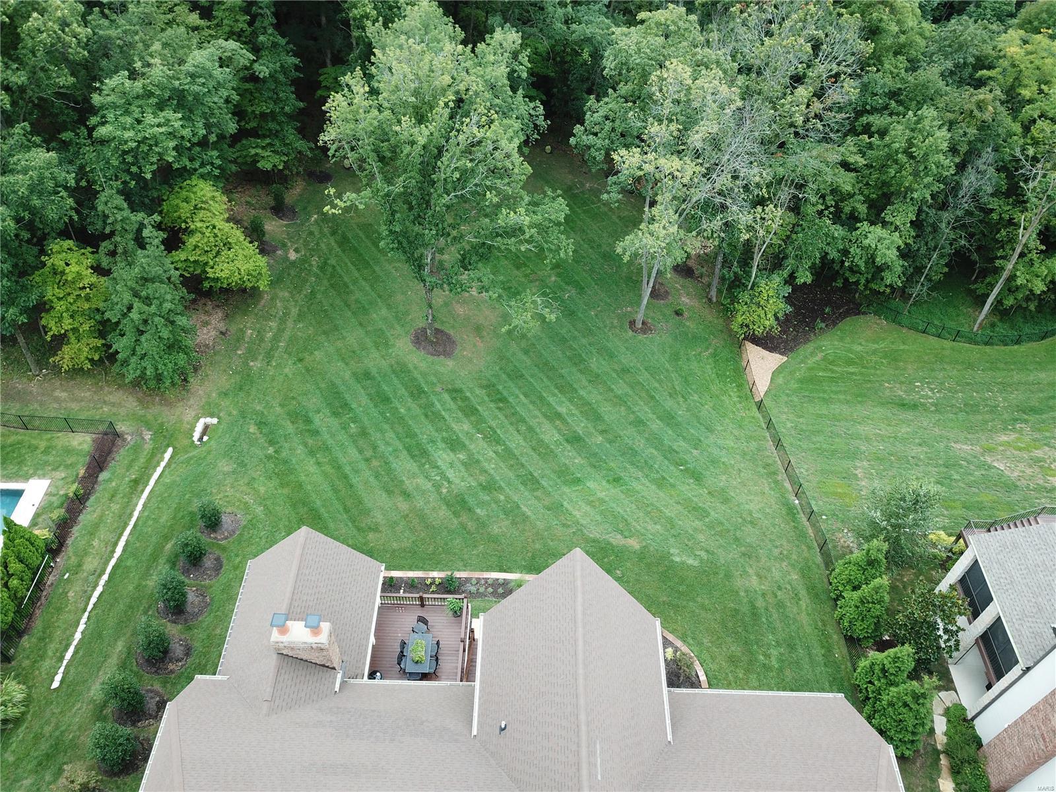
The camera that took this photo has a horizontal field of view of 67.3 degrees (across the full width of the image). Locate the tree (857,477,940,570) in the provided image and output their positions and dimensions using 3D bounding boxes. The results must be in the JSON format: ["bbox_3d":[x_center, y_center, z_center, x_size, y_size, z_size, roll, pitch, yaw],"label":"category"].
[{"bbox_3d":[18.877,6.698,40.581,3.700,5.800,3.700,2,47,0],"label":"tree"}]

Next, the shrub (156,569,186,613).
[{"bbox_3d":[-15.995,8.772,35.604,1.420,2.350,1.420,2,47,0],"label":"shrub"}]

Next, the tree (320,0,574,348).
[{"bbox_3d":[-5.083,-10.772,44.532,13.000,20.500,13.000,2,47,0],"label":"tree"}]

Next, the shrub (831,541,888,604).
[{"bbox_3d":[17.673,9.105,41.726,2.450,5.300,2.450,2,47,-1],"label":"shrub"}]

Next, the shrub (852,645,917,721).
[{"bbox_3d":[17.318,13.290,37.935,2.450,5.200,2.450,2,47,-1],"label":"shrub"}]

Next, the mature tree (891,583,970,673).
[{"bbox_3d":[20.278,11.626,39.990,3.500,5.000,3.500,2,47,-1],"label":"mature tree"}]

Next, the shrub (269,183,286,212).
[{"bbox_3d":[-19.010,-15.020,60.117,1.220,2.150,1.220,2,47,0],"label":"shrub"}]

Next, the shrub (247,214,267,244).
[{"bbox_3d":[-18.870,-11.546,55.224,1.250,2.200,1.250,2,47,-1],"label":"shrub"}]

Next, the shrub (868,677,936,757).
[{"bbox_3d":[16.001,13.319,33.379,2.600,5.600,2.600,2,47,0],"label":"shrub"}]

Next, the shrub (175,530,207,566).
[{"bbox_3d":[-15.912,7.257,37.414,1.400,2.050,1.400,2,47,0],"label":"shrub"}]

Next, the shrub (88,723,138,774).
[{"bbox_3d":[-16.546,13.983,31.594,1.800,2.000,1.800,2,47,-1],"label":"shrub"}]

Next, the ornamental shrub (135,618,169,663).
[{"bbox_3d":[-16.343,10.637,34.607,1.420,2.100,1.420,2,47,-1],"label":"ornamental shrub"}]

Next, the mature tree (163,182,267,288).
[{"bbox_3d":[-20.647,-10.782,52.010,6.400,6.900,6.400,2,47,0],"label":"mature tree"}]

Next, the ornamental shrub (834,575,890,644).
[{"bbox_3d":[17.253,10.640,40.299,2.200,5.300,2.200,2,47,-1],"label":"ornamental shrub"}]

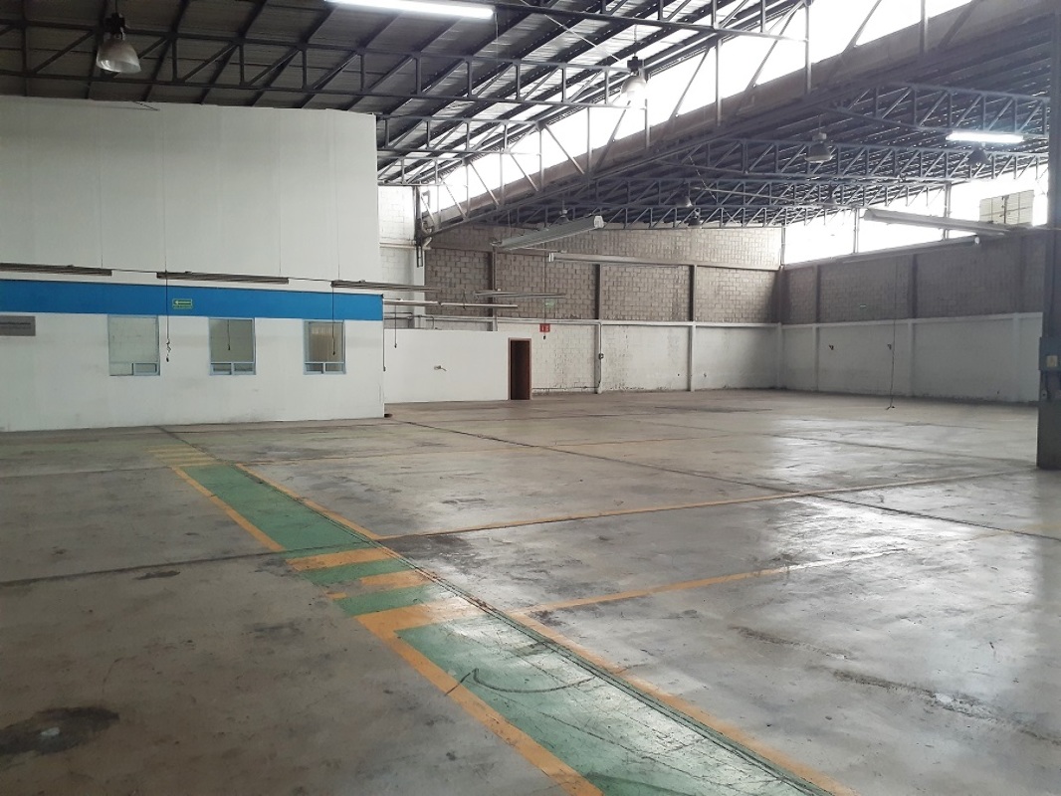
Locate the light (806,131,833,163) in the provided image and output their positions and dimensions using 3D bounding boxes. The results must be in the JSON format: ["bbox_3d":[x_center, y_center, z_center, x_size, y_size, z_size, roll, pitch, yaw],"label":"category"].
[{"bbox_3d":[5.046,-4.394,14.446,0.440,0.500,0.440,-2,3,-30],"label":"light"}]

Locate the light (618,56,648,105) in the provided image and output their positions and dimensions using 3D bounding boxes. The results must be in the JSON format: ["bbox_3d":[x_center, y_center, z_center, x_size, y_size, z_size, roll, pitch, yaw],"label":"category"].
[{"bbox_3d":[1.565,-4.808,12.381,0.430,0.600,0.430,0,3,0],"label":"light"}]

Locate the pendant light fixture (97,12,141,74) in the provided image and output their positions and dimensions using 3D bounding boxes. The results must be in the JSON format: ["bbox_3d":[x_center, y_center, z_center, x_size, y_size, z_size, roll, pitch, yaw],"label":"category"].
[{"bbox_3d":[-4.435,-3.847,8.894,0.430,0.600,0.430,-2,3,-30],"label":"pendant light fixture"}]

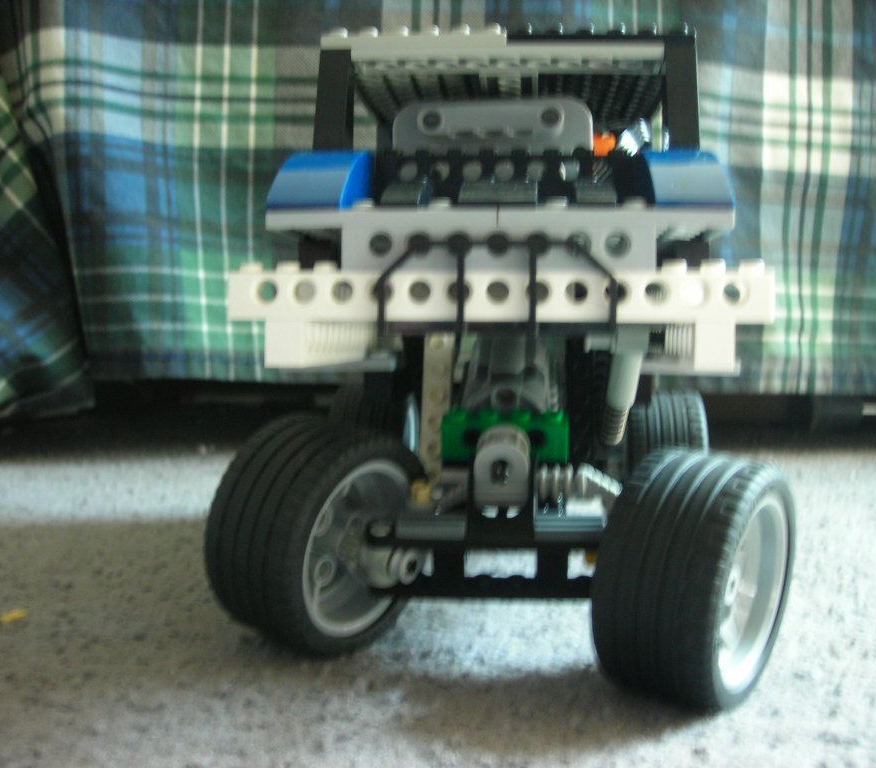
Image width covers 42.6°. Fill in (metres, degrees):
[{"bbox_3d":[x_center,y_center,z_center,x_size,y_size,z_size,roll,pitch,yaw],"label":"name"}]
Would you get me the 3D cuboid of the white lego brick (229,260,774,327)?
[{"bbox_3d":[0.013,-0.019,0.236,0.112,0.011,0.008,1,4,5],"label":"white lego brick"}]

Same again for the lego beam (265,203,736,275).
[{"bbox_3d":[0.013,-0.030,0.238,0.096,0.014,0.013,1,4,5],"label":"lego beam"}]

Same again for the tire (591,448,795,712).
[{"bbox_3d":[0.058,0.043,0.251,0.028,0.056,0.056,10,8,35],"label":"tire"}]

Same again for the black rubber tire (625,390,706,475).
[{"bbox_3d":[0.092,0.031,0.455,0.028,0.056,0.056,1,4,5],"label":"black rubber tire"}]

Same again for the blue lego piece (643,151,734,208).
[{"bbox_3d":[0.054,-0.043,0.242,0.016,0.015,0.032,1,4,5],"label":"blue lego piece"}]

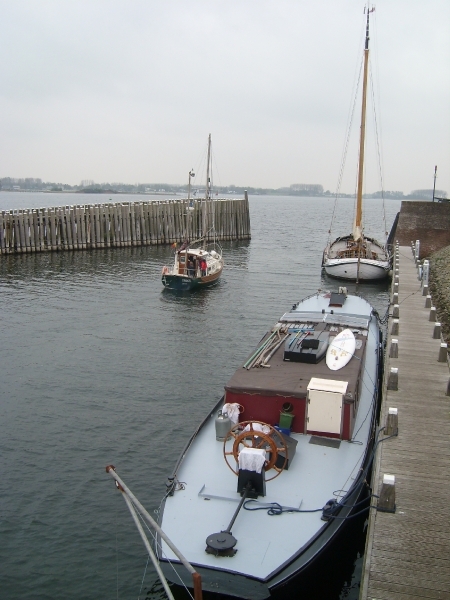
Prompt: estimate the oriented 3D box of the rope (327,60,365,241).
[{"bbox_3d":[9.881,-12.114,49.948,2.410,15.120,0.600,3,11,12],"label":"rope"}]

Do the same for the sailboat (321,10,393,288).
[{"bbox_3d":[10.951,-12.534,47.899,5.100,20.400,14.200,3,11,12],"label":"sailboat"}]

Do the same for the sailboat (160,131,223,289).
[{"bbox_3d":[-1.552,-5.760,39.052,2.600,9.700,7.300,6,11,25],"label":"sailboat"}]

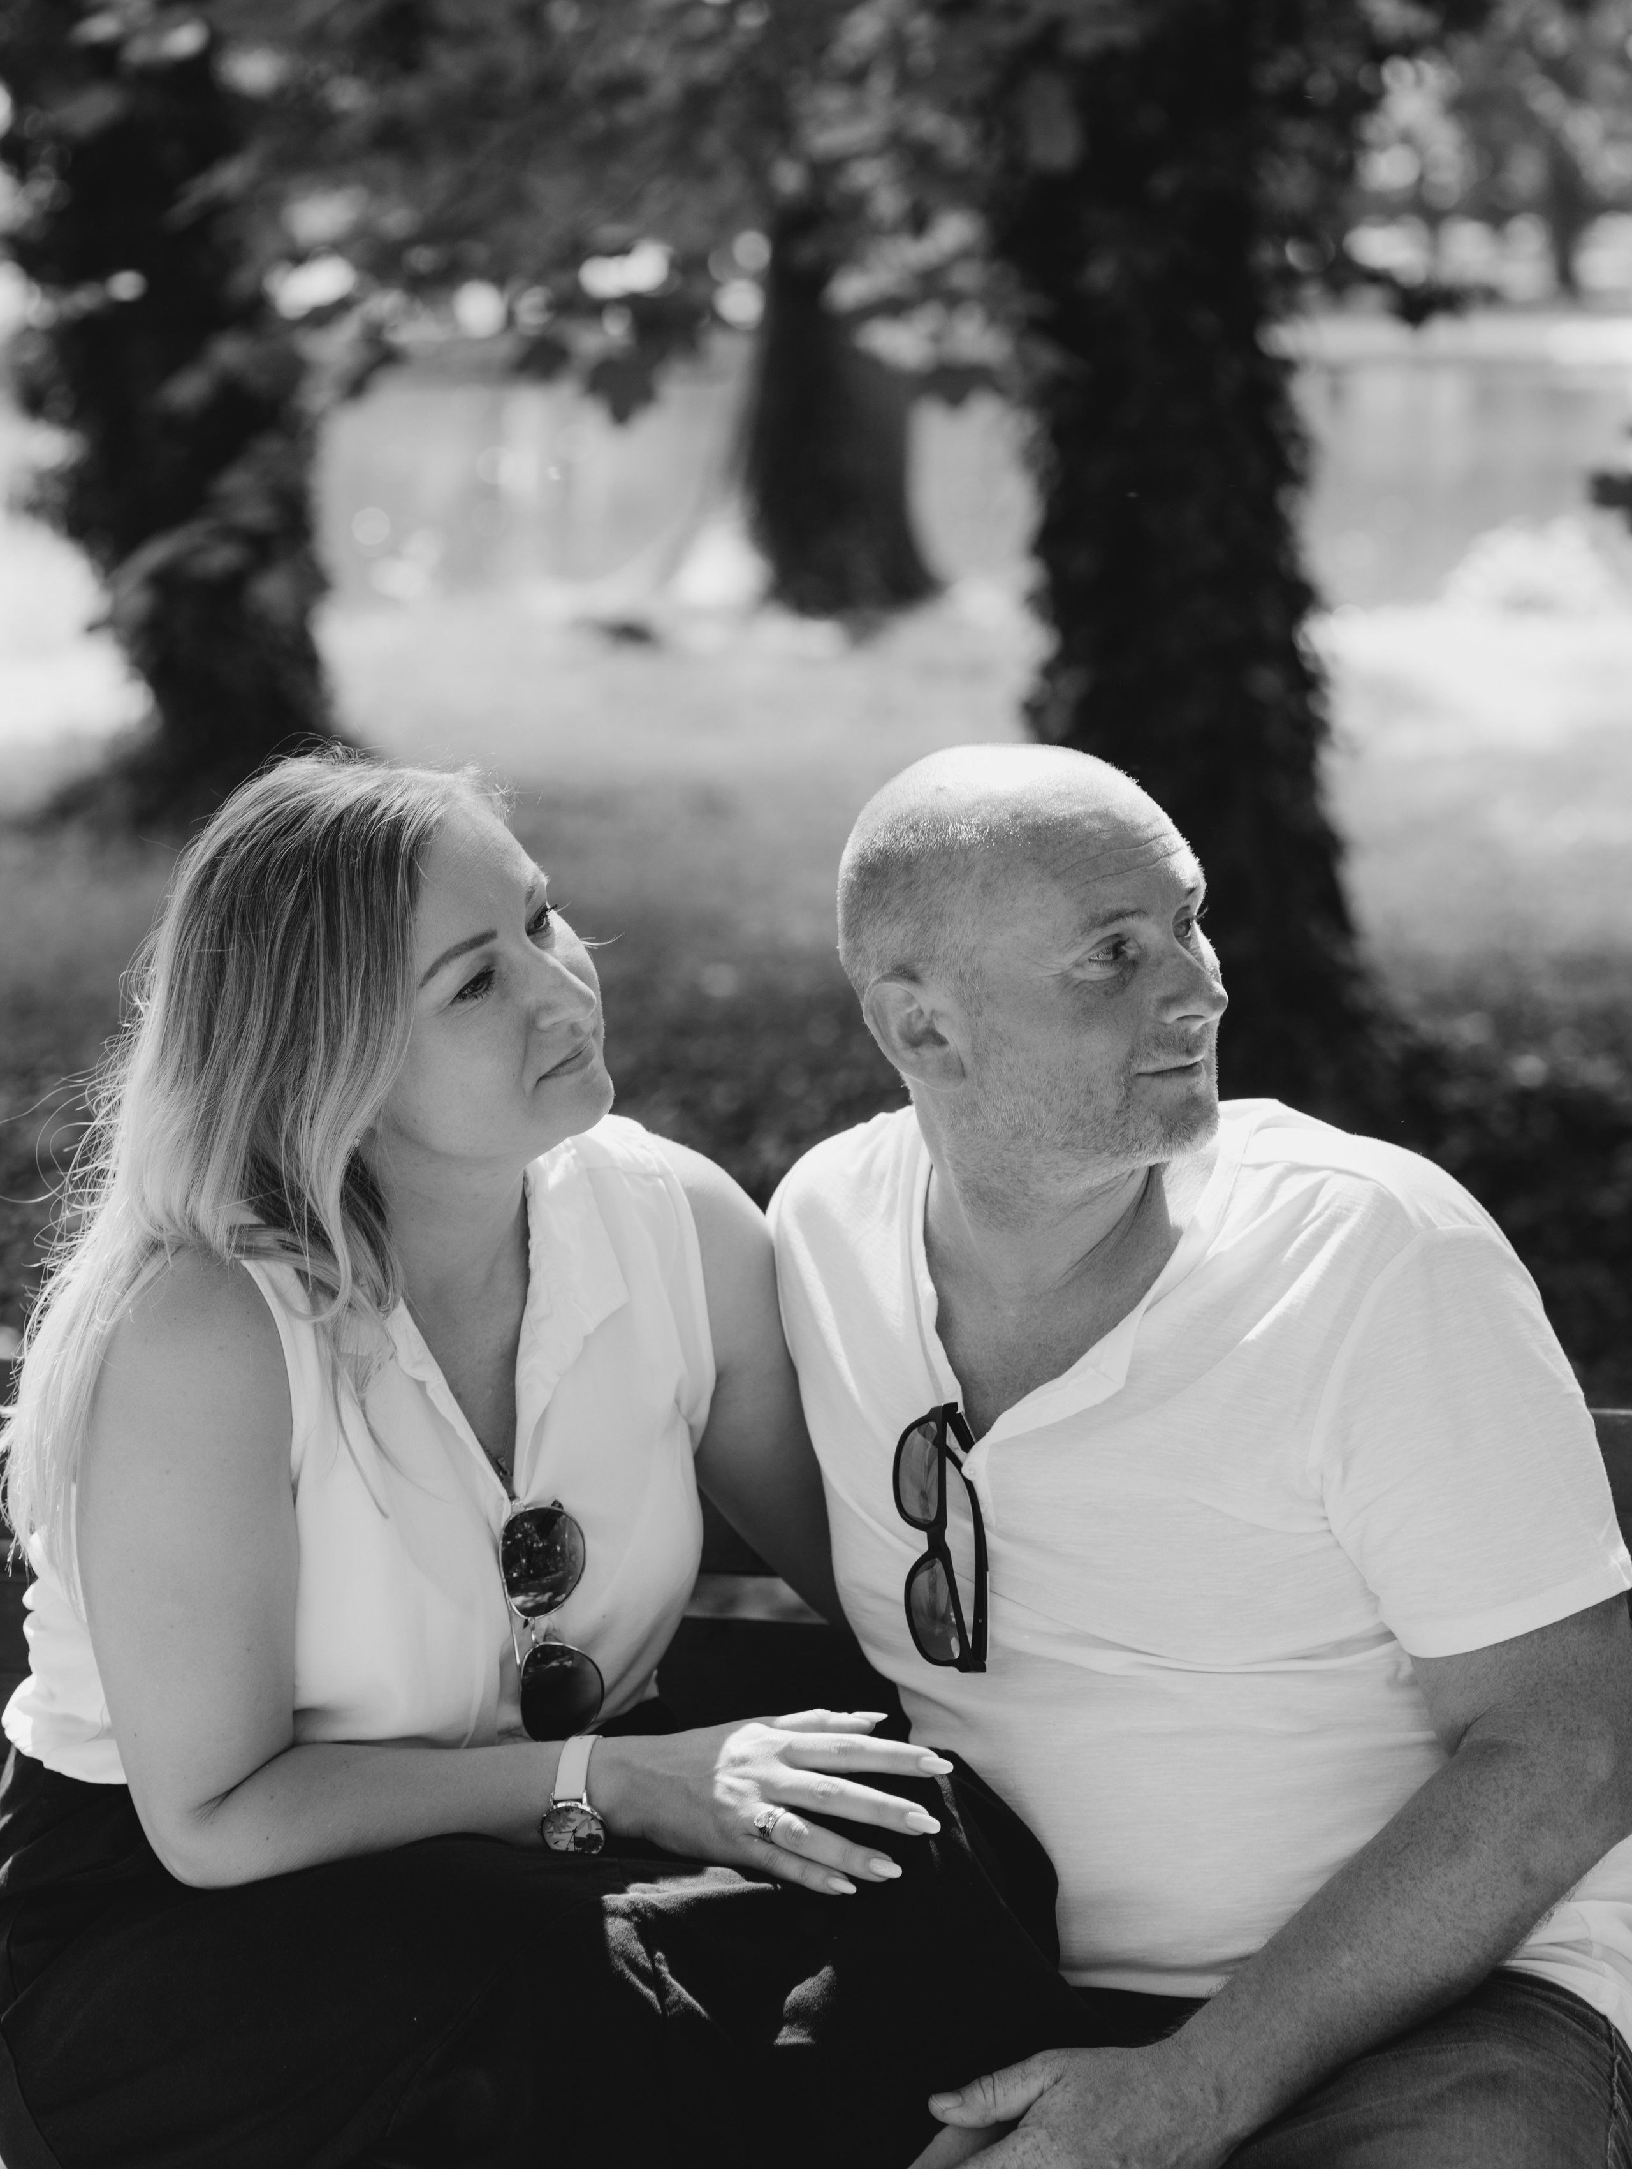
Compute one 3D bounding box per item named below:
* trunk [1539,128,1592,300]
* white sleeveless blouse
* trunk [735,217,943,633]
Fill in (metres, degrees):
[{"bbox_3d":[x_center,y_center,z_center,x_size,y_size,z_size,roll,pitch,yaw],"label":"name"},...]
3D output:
[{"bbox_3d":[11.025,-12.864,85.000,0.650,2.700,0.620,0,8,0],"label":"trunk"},{"bbox_3d":[-0.244,0.195,3.120,0.380,0.380,0.270,-7,23,-39],"label":"white sleeveless blouse"},{"bbox_3d":[0.089,-2.528,21.500,0.680,1.580,0.660,0,8,0],"label":"trunk"}]

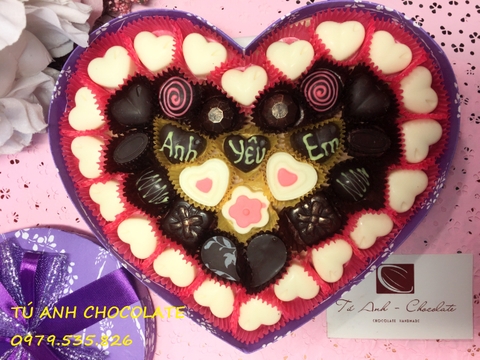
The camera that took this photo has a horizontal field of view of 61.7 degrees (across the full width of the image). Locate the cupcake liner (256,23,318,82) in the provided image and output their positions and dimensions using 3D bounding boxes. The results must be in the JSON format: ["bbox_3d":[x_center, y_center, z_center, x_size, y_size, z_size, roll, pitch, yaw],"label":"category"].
[{"bbox_3d":[0.026,-0.074,0.239,0.035,0.019,0.034,0,89,0],"label":"cupcake liner"}]

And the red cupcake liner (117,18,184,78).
[{"bbox_3d":[-0.052,-0.076,0.240,0.036,0.019,0.035,0,89,0],"label":"red cupcake liner"}]

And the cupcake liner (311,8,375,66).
[{"bbox_3d":[0.060,-0.082,0.237,0.036,0.019,0.033,0,93,5],"label":"cupcake liner"}]

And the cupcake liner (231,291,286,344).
[{"bbox_3d":[0.011,0.083,0.255,0.034,0.019,0.032,1,96,6],"label":"cupcake liner"}]

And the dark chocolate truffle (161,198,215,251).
[{"bbox_3d":[-0.032,0.028,0.249,0.023,0.016,0.024,35,95,2],"label":"dark chocolate truffle"}]

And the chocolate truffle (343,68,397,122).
[{"bbox_3d":[0.073,-0.048,0.228,0.026,0.015,0.027,-44,92,2],"label":"chocolate truffle"}]

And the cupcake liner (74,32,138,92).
[{"bbox_3d":[-0.075,-0.067,0.237,0.034,0.022,0.033,0,93,0],"label":"cupcake liner"}]

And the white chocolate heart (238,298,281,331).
[{"bbox_3d":[0.011,0.084,0.257,0.028,0.013,0.025,-16,94,8],"label":"white chocolate heart"}]

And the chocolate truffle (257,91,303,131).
[{"bbox_3d":[0.023,-0.040,0.235,0.024,0.018,0.024,0,93,0],"label":"chocolate truffle"}]

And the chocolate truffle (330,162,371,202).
[{"bbox_3d":[0.065,0.002,0.238,0.023,0.018,0.023,0,93,0],"label":"chocolate truffle"}]

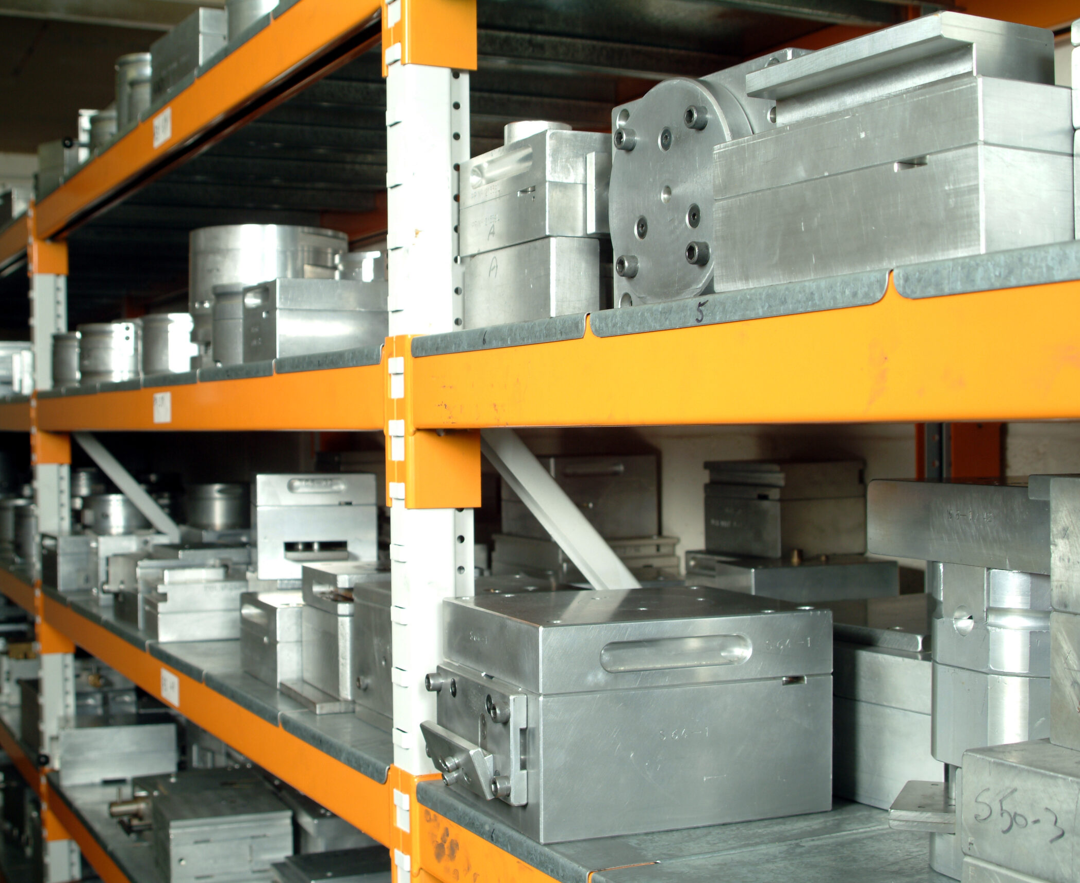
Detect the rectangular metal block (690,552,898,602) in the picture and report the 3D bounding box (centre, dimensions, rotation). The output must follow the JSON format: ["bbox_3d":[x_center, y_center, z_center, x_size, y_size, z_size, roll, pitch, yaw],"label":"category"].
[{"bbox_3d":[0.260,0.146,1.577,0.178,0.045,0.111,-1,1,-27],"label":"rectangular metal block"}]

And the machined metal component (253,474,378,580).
[{"bbox_3d":[-0.296,0.106,2.011,0.150,0.131,0.150,0,1,-14],"label":"machined metal component"}]

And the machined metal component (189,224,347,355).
[{"bbox_3d":[-0.396,-0.197,2.251,0.226,0.210,0.226,-1,1,-27],"label":"machined metal component"}]

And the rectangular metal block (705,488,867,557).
[{"bbox_3d":[0.268,0.090,1.697,0.111,0.061,0.142,-1,1,-27],"label":"rectangular metal block"}]

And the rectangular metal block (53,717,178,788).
[{"bbox_3d":[-0.779,0.560,2.818,0.205,0.096,0.094,-1,1,-27],"label":"rectangular metal block"}]

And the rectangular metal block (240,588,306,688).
[{"bbox_3d":[-0.266,0.222,1.744,0.105,0.087,0.135,-1,1,-27],"label":"rectangular metal block"}]

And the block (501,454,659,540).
[{"bbox_3d":[0.047,0.066,1.891,0.140,0.098,0.143,-1,1,-26],"label":"block"}]

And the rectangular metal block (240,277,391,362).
[{"bbox_3d":[-0.229,-0.127,1.679,0.155,0.083,0.122,-1,1,-27],"label":"rectangular metal block"}]

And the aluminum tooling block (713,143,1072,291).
[{"bbox_3d":[0.175,-0.106,0.780,0.070,0.052,0.192,-1,1,-31],"label":"aluminum tooling block"}]

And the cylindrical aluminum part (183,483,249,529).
[{"bbox_3d":[-0.534,0.107,2.551,0.107,0.072,0.107,0,1,0],"label":"cylindrical aluminum part"}]

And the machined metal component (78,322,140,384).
[{"bbox_3d":[-0.727,-0.145,2.599,0.099,0.103,0.099,-1,1,-27],"label":"machined metal component"}]

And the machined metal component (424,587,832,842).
[{"bbox_3d":[0.052,0.197,1.168,0.268,0.146,0.197,-1,1,-23],"label":"machined metal component"}]

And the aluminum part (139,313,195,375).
[{"bbox_3d":[-0.521,-0.133,2.158,0.071,0.088,0.071,-1,1,-27],"label":"aluminum part"}]

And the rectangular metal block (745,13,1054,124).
[{"bbox_3d":[0.170,-0.174,0.743,0.070,0.026,0.135,-1,1,-31],"label":"rectangular metal block"}]

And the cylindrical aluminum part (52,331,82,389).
[{"bbox_3d":[-0.861,-0.146,2.799,0.050,0.102,0.050,-1,1,-27],"label":"cylindrical aluminum part"}]

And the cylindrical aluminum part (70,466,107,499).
[{"bbox_3d":[-1.106,0.101,3.764,0.094,0.070,0.094,-1,1,-27],"label":"cylindrical aluminum part"}]

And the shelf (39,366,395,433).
[{"bbox_3d":[-0.500,-0.045,2.047,0.046,0.066,1.740,-1,1,-27],"label":"shelf"}]

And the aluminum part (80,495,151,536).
[{"bbox_3d":[-0.920,0.158,3.352,0.143,0.083,0.143,-1,1,-27],"label":"aluminum part"}]

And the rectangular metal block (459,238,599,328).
[{"bbox_3d":[-0.008,-0.113,1.133,0.038,0.058,0.138,-1,1,-29],"label":"rectangular metal block"}]

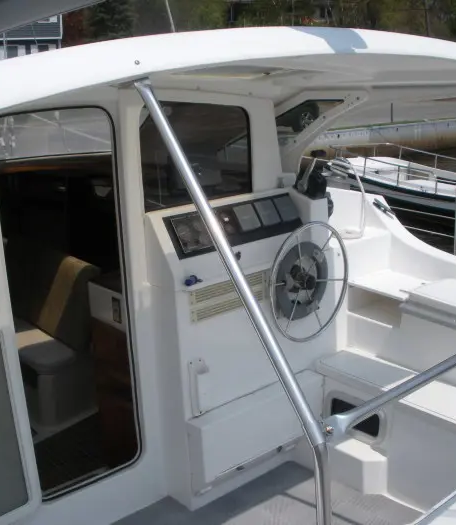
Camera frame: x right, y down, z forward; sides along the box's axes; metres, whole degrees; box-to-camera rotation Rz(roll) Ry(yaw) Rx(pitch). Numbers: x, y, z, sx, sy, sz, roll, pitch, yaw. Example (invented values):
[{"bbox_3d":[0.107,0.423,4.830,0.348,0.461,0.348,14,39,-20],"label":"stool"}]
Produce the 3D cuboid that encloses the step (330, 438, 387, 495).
[{"bbox_3d":[0.631,0.971,3.428,0.120,0.168,0.235,-14,19,-37],"label":"step"}]

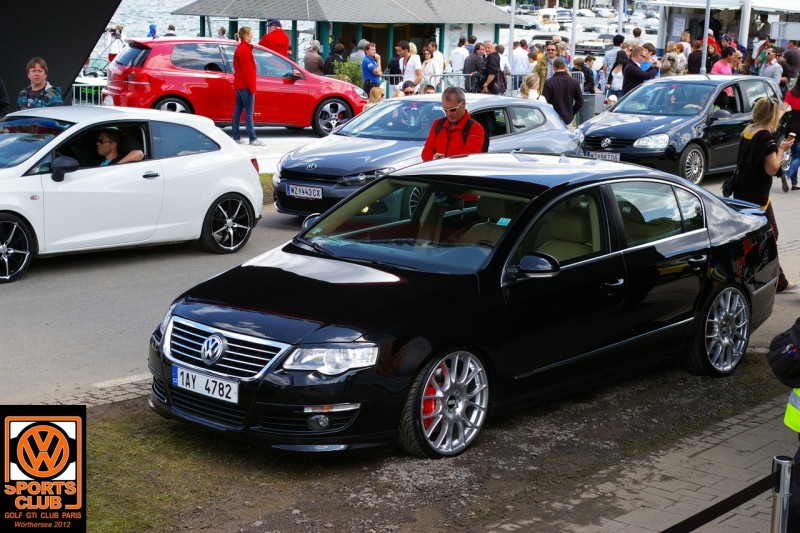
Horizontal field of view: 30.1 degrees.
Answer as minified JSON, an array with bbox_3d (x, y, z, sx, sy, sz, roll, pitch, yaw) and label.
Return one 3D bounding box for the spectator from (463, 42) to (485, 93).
[{"bbox_3d":[1.352,-3.281,27.740,0.380,1.750,0.500,1,9,3],"label":"spectator"}]

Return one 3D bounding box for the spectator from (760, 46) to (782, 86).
[{"bbox_3d":[6.585,-3.054,26.645,0.340,1.750,0.500,-7,13,-41],"label":"spectator"}]

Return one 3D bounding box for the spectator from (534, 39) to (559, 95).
[{"bbox_3d":[2.319,-2.611,23.344,0.550,1.800,0.350,2,9,9],"label":"spectator"}]

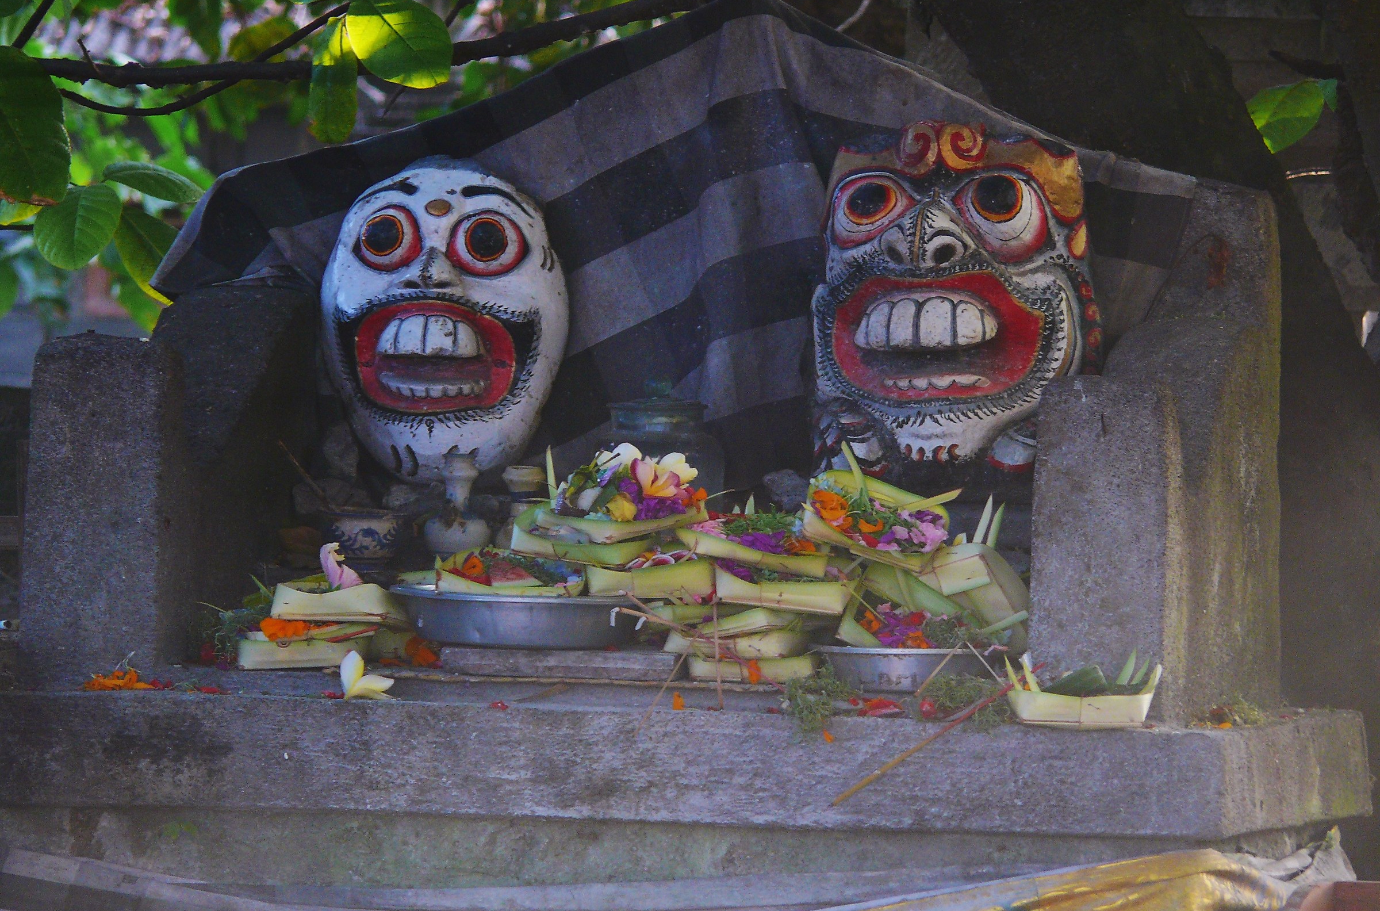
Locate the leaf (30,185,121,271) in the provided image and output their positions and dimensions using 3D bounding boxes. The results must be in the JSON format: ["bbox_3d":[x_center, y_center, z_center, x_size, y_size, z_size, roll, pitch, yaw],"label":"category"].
[{"bbox_3d":[-0.531,-0.198,13.000,0.075,0.073,0.030,0,4,0],"label":"leaf"}]

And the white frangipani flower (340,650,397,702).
[{"bbox_3d":[-0.285,0.194,13.284,0.047,0.043,0.038,2,5,20],"label":"white frangipani flower"}]

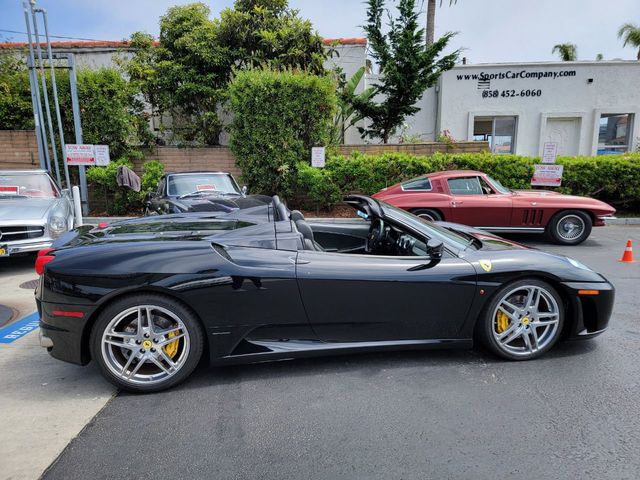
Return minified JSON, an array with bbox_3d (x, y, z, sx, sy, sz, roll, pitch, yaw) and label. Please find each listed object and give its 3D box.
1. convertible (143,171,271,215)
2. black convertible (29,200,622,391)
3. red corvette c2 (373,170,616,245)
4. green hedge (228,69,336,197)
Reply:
[{"bbox_3d":[-2.176,-0.609,8.268,1.720,1.270,4.350,-6,11,-27],"label":"convertible"},{"bbox_3d":[0.140,0.195,3.870,4.500,1.190,1.930,-2,10,-9],"label":"black convertible"},{"bbox_3d":[3.064,-0.678,8.531,4.440,1.270,1.770,1,10,8],"label":"red corvette c2"},{"bbox_3d":[-0.932,-2.315,10.965,2.600,3.400,1.400,0,10,0],"label":"green hedge"}]

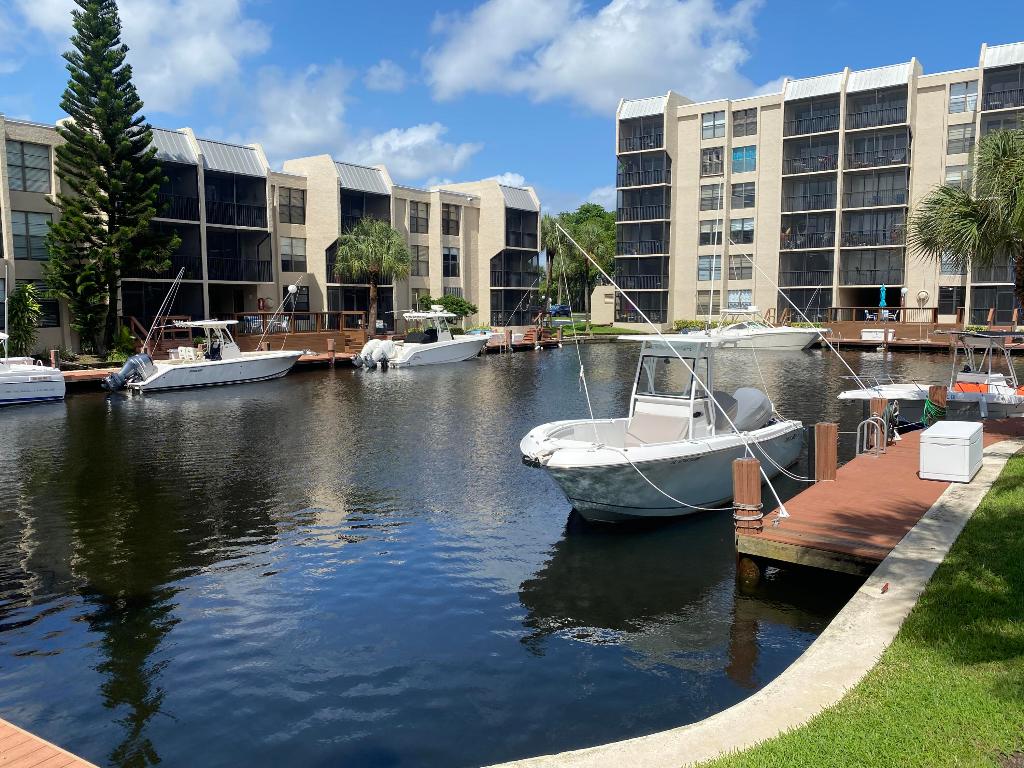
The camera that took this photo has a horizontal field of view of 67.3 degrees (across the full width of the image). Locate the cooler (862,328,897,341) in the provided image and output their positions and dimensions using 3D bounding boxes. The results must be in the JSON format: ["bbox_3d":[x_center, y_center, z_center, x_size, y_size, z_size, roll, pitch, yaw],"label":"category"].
[{"bbox_3d":[22.465,-3.013,46.929,1.850,0.630,0.720,5,8,38],"label":"cooler"}]

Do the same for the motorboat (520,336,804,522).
[{"bbox_3d":[2.430,0.492,11.865,2.400,2.430,6.900,5,8,38],"label":"motorboat"}]

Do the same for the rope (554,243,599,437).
[{"bbox_3d":[0.922,-0.553,10.502,0.520,2.600,0.350,0,6,0],"label":"rope"}]

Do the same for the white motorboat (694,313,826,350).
[{"bbox_3d":[14.579,-3.282,45.436,8.350,2.600,2.650,5,8,37],"label":"white motorboat"}]

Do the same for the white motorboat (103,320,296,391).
[{"bbox_3d":[-10.496,-1.112,26.965,2.400,2.320,7.330,5,8,41],"label":"white motorboat"}]

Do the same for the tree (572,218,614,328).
[{"bbox_3d":[5.982,-8.111,56.452,3.200,8.400,3.200,0,6,0],"label":"tree"}]

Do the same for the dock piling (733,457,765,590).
[{"bbox_3d":[2.534,1.439,8.193,0.300,1.290,0.300,5,8,39],"label":"dock piling"}]

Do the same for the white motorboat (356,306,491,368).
[{"bbox_3d":[-3.758,-2.281,36.097,2.550,2.650,8.350,5,8,40],"label":"white motorboat"}]

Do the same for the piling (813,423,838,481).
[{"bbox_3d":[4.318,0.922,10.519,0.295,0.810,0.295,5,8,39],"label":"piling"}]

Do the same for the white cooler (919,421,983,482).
[{"bbox_3d":[6.286,0.955,10.967,0.590,0.605,1.380,5,8,37],"label":"white cooler"}]

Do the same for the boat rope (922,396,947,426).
[{"bbox_3d":[7.795,0.507,14.190,0.440,0.550,0.420,5,8,39],"label":"boat rope"}]

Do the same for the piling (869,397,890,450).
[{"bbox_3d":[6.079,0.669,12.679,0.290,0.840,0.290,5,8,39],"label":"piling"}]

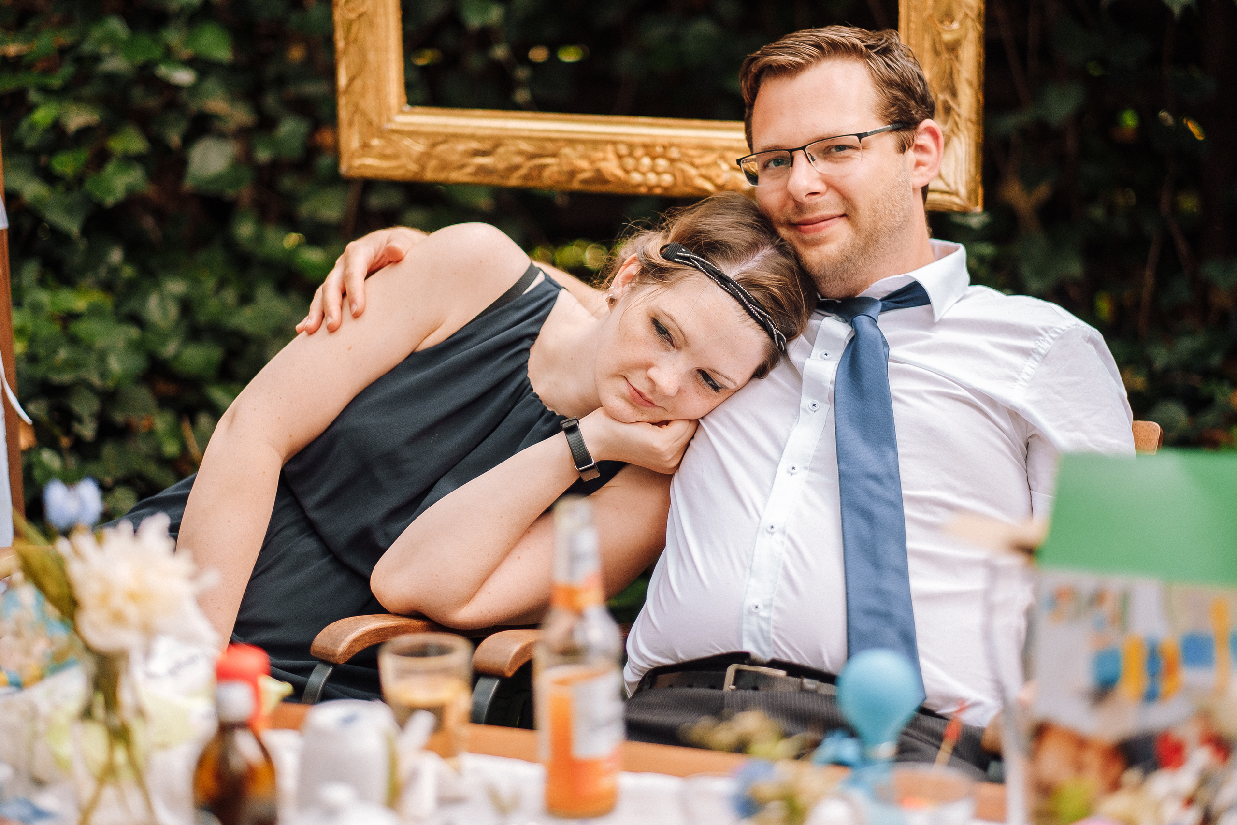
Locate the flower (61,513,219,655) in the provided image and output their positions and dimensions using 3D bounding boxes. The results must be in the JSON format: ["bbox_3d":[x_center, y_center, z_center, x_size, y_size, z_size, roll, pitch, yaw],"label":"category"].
[{"bbox_3d":[-0.342,0.122,2.050,0.103,0.096,0.100,-1,9,0],"label":"flower"}]

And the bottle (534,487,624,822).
[{"bbox_3d":[-0.029,0.179,2.110,0.064,0.228,0.064,-1,9,0],"label":"bottle"}]

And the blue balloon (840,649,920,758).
[{"bbox_3d":[0.190,0.210,2.100,0.061,0.076,0.061,-1,9,0],"label":"blue balloon"}]

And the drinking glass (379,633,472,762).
[{"bbox_3d":[-0.150,0.222,2.250,0.070,0.088,0.070,-1,9,0],"label":"drinking glass"}]

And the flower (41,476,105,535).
[{"bbox_3d":[-0.389,0.066,2.060,0.043,0.038,0.040,-1,9,0],"label":"flower"}]

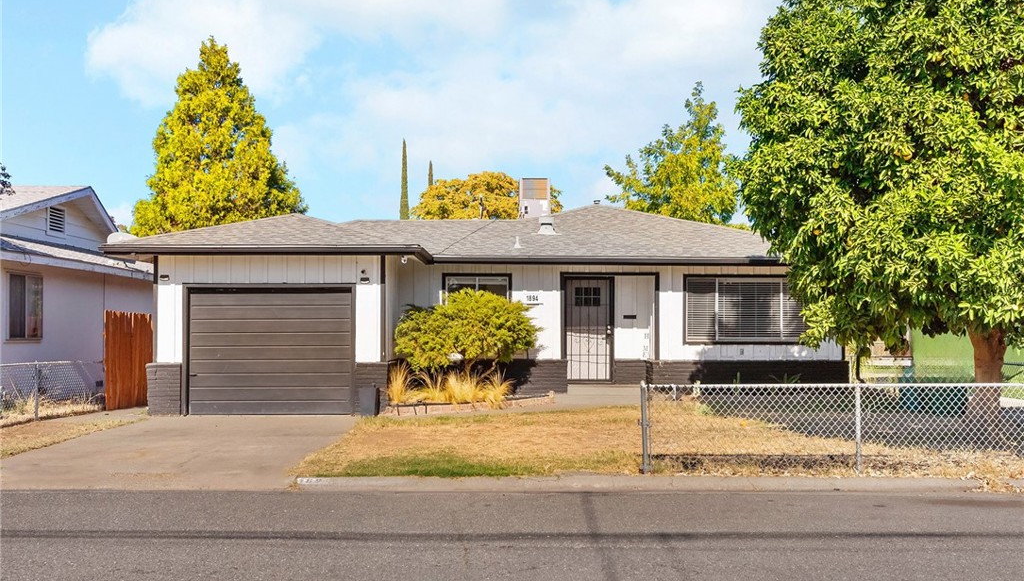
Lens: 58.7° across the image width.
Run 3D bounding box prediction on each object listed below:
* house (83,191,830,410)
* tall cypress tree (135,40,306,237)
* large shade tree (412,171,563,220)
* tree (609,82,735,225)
[{"bbox_3d":[0.120,0.070,20.400,13.400,4.600,11.300,0,-2,0],"label":"house"},{"bbox_3d":[-10.600,-2.950,33.000,6.600,12.200,6.600,0,-2,0],"label":"tall cypress tree"},{"bbox_3d":[-1.130,-0.950,42.000,7.300,9.100,7.300,0,-2,0],"label":"large shade tree"},{"bbox_3d":[5.640,-2.100,32.000,5.400,10.400,5.400,0,-2,0],"label":"tree"}]

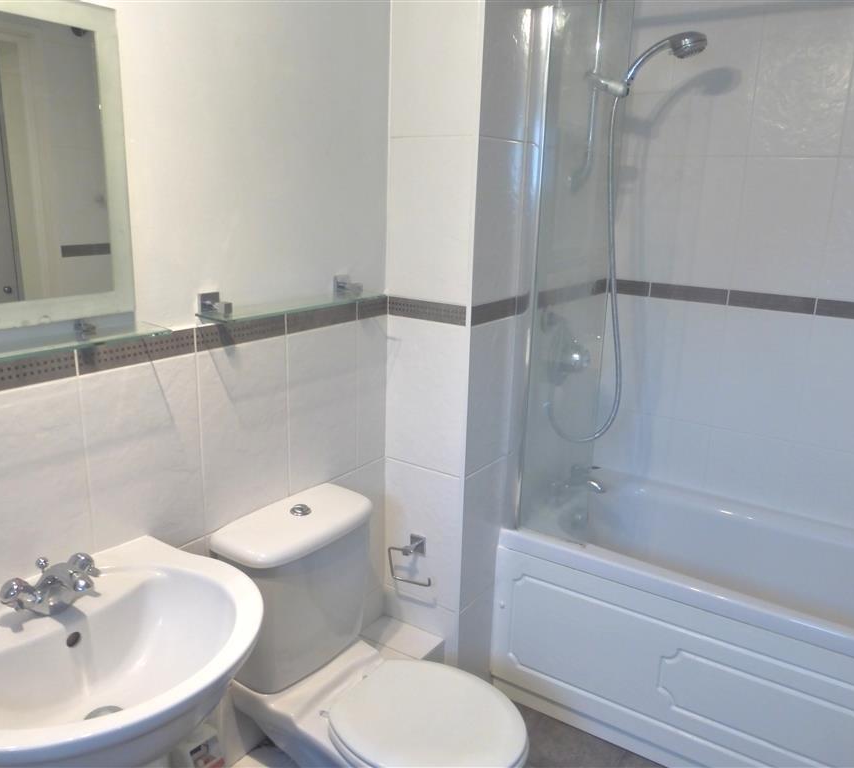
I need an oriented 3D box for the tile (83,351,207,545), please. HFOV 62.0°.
[{"bbox_3d":[-0.539,0.155,1.377,0.010,0.400,0.243,12,18,33],"label":"tile"}]

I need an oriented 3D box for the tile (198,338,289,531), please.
[{"bbox_3d":[-0.404,0.108,1.586,0.010,0.401,0.250,12,18,33],"label":"tile"}]

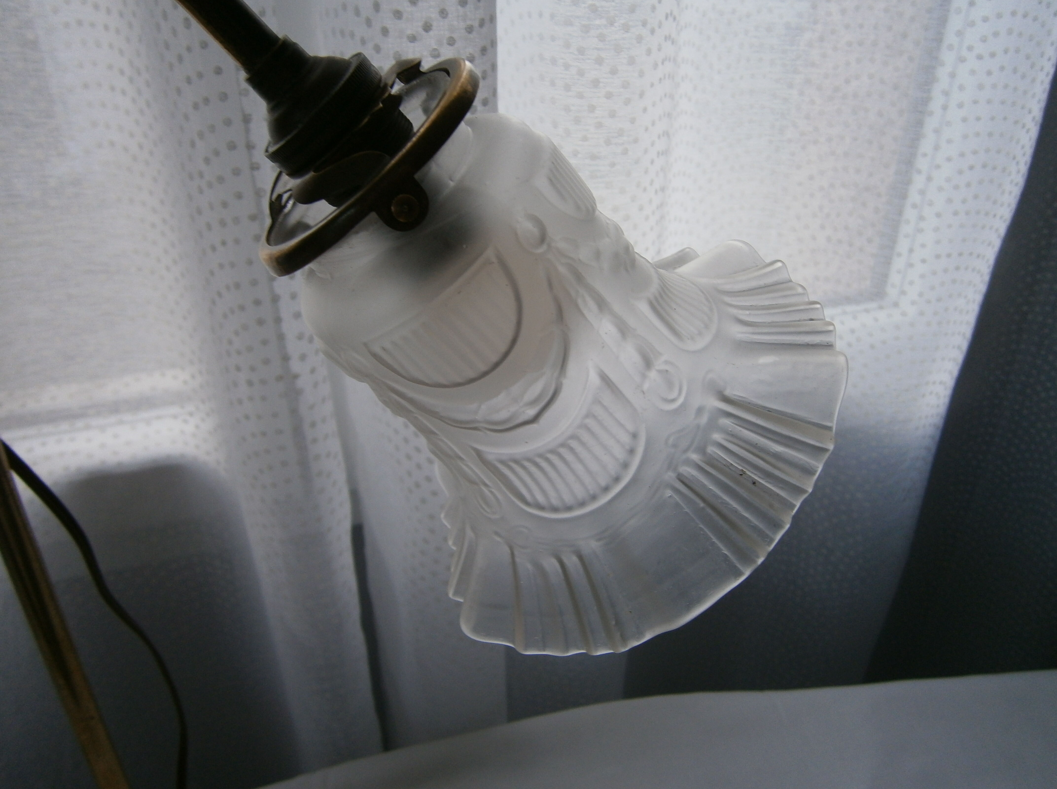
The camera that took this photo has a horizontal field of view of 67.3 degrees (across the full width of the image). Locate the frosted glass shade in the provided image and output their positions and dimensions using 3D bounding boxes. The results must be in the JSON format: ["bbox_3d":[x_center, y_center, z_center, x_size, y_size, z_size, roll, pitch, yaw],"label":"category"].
[{"bbox_3d":[-0.007,-0.022,0.212,0.142,0.111,0.142,-44,31,0],"label":"frosted glass shade"}]

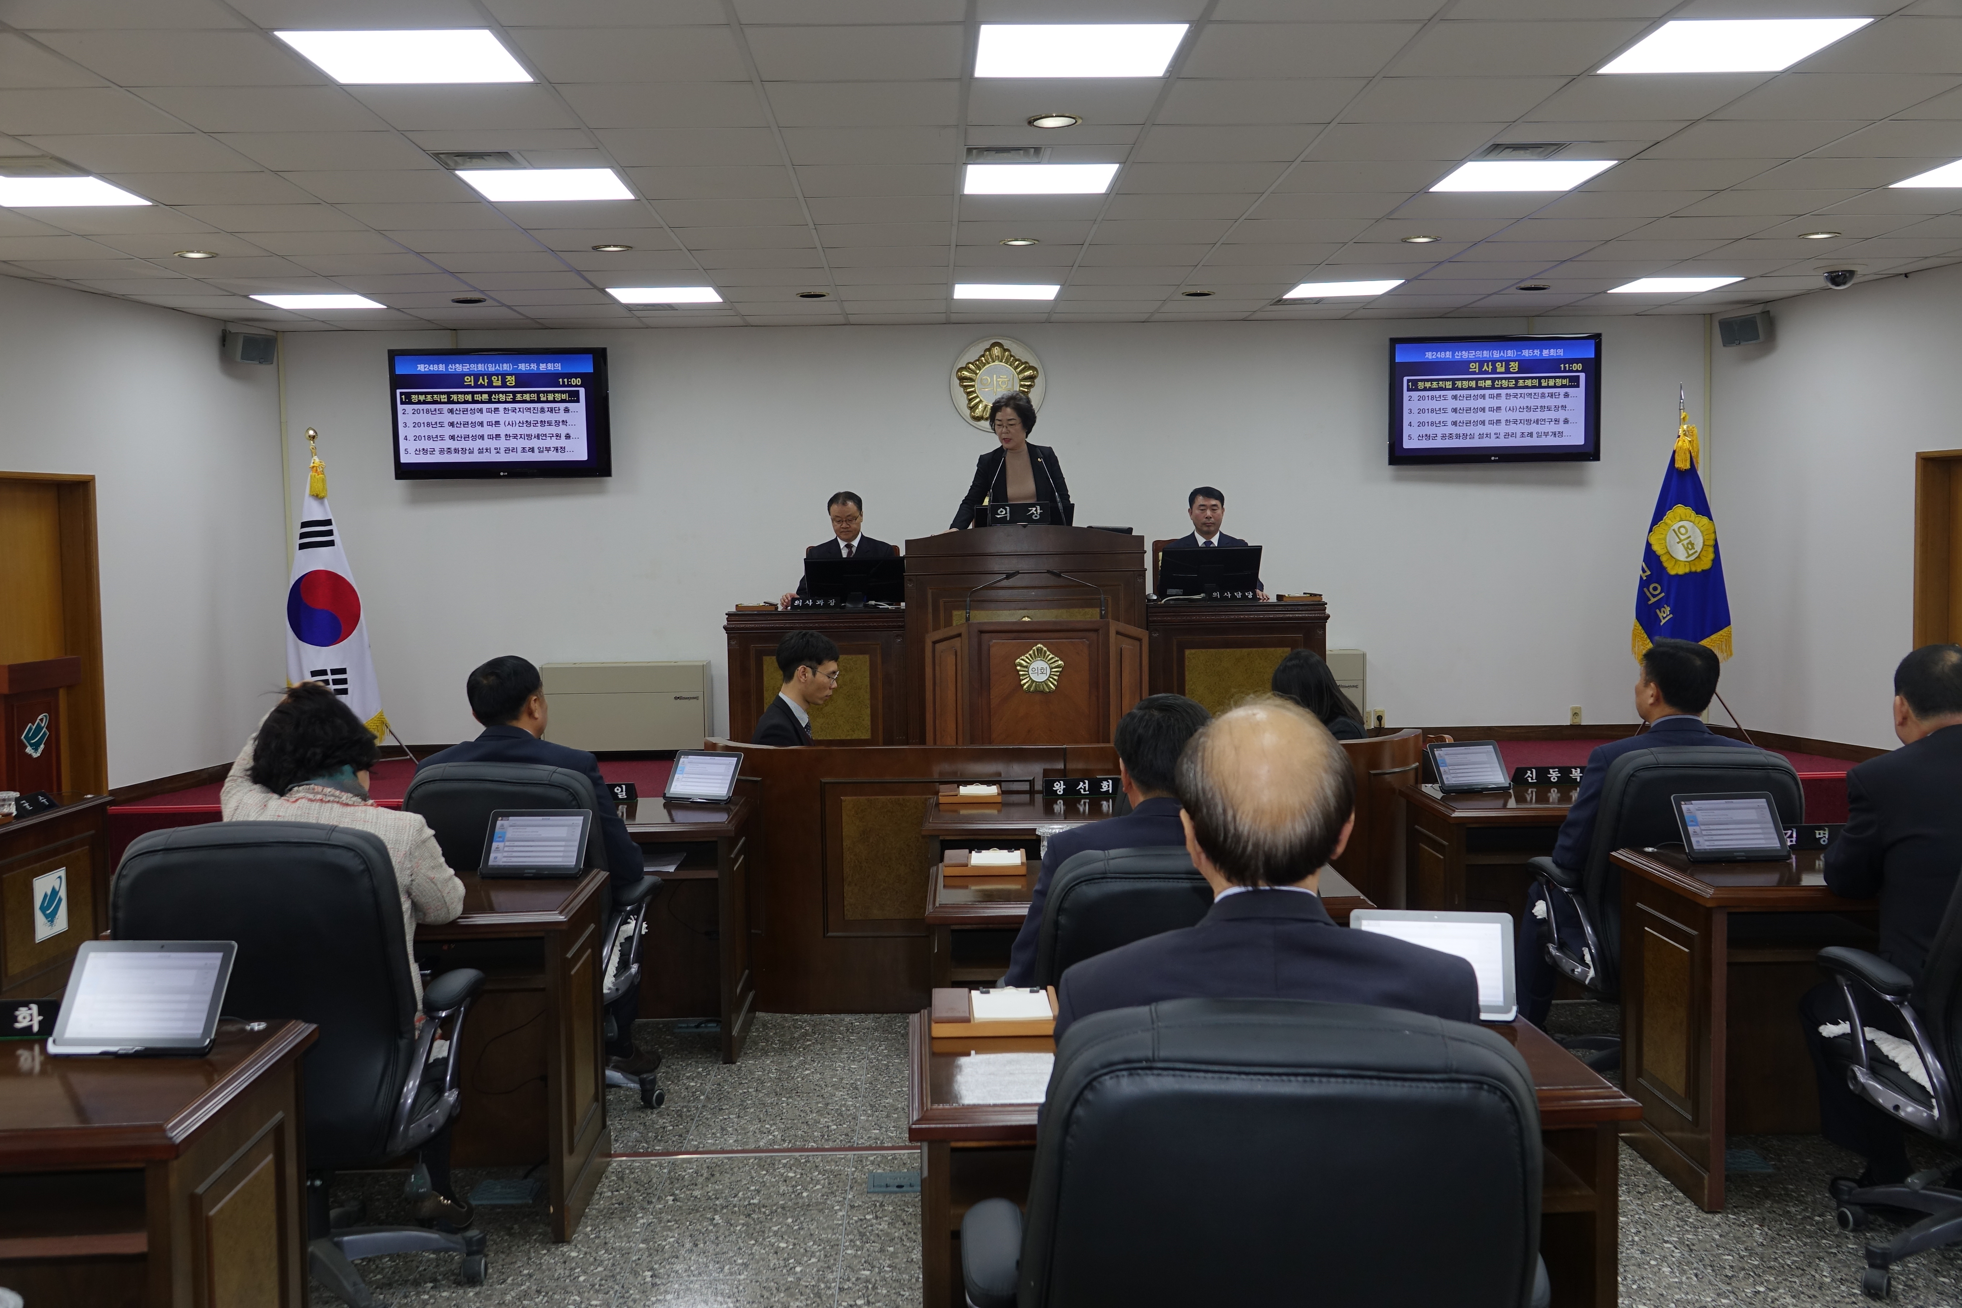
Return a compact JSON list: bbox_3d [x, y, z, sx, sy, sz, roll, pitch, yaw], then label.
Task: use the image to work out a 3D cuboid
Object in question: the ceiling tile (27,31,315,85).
[{"bbox_3d":[-2.223,-1.677,4.889,0.598,0.020,0.592,-1,4,-2],"label":"ceiling tile"}]

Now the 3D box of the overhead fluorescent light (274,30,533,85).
[{"bbox_3d":[-1.548,-1.656,4.770,0.585,0.050,0.570,-1,4,-2],"label":"overhead fluorescent light"}]

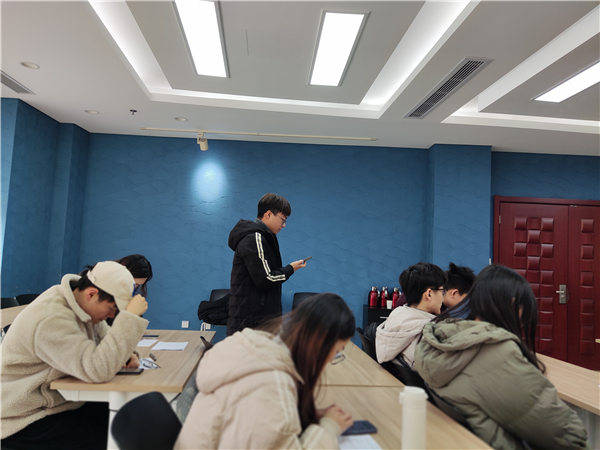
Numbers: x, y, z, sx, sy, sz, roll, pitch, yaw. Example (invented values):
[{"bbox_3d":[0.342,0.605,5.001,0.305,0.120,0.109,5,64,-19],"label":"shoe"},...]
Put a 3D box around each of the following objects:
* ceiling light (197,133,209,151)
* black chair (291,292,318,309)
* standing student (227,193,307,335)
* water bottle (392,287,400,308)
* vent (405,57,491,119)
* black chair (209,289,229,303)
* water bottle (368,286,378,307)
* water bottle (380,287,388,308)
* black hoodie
[{"bbox_3d":[-1.230,-1.054,5.501,0.140,0.220,0.170,2,-4,3],"label":"ceiling light"},{"bbox_3d":[0.122,1.285,5.281,0.470,0.830,0.520,2,-4,0],"label":"black chair"},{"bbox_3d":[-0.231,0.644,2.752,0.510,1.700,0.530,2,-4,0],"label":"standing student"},{"bbox_3d":[1.222,0.927,5.486,0.120,0.260,0.120,-1,-5,37],"label":"water bottle"},{"bbox_3d":[1.281,-1.191,3.943,0.215,0.050,1.420,3,-4,-5],"label":"vent"},{"bbox_3d":[-0.966,1.237,5.256,0.470,0.830,0.520,2,-4,13],"label":"black chair"},{"bbox_3d":[0.938,0.915,5.485,0.120,0.260,0.120,1,-4,16],"label":"water bottle"},{"bbox_3d":[1.080,0.921,5.485,0.120,0.260,0.120,4,-4,-17],"label":"water bottle"},{"bbox_3d":[-0.255,0.363,2.770,0.430,0.800,0.540,2,-4,0],"label":"black hoodie"}]

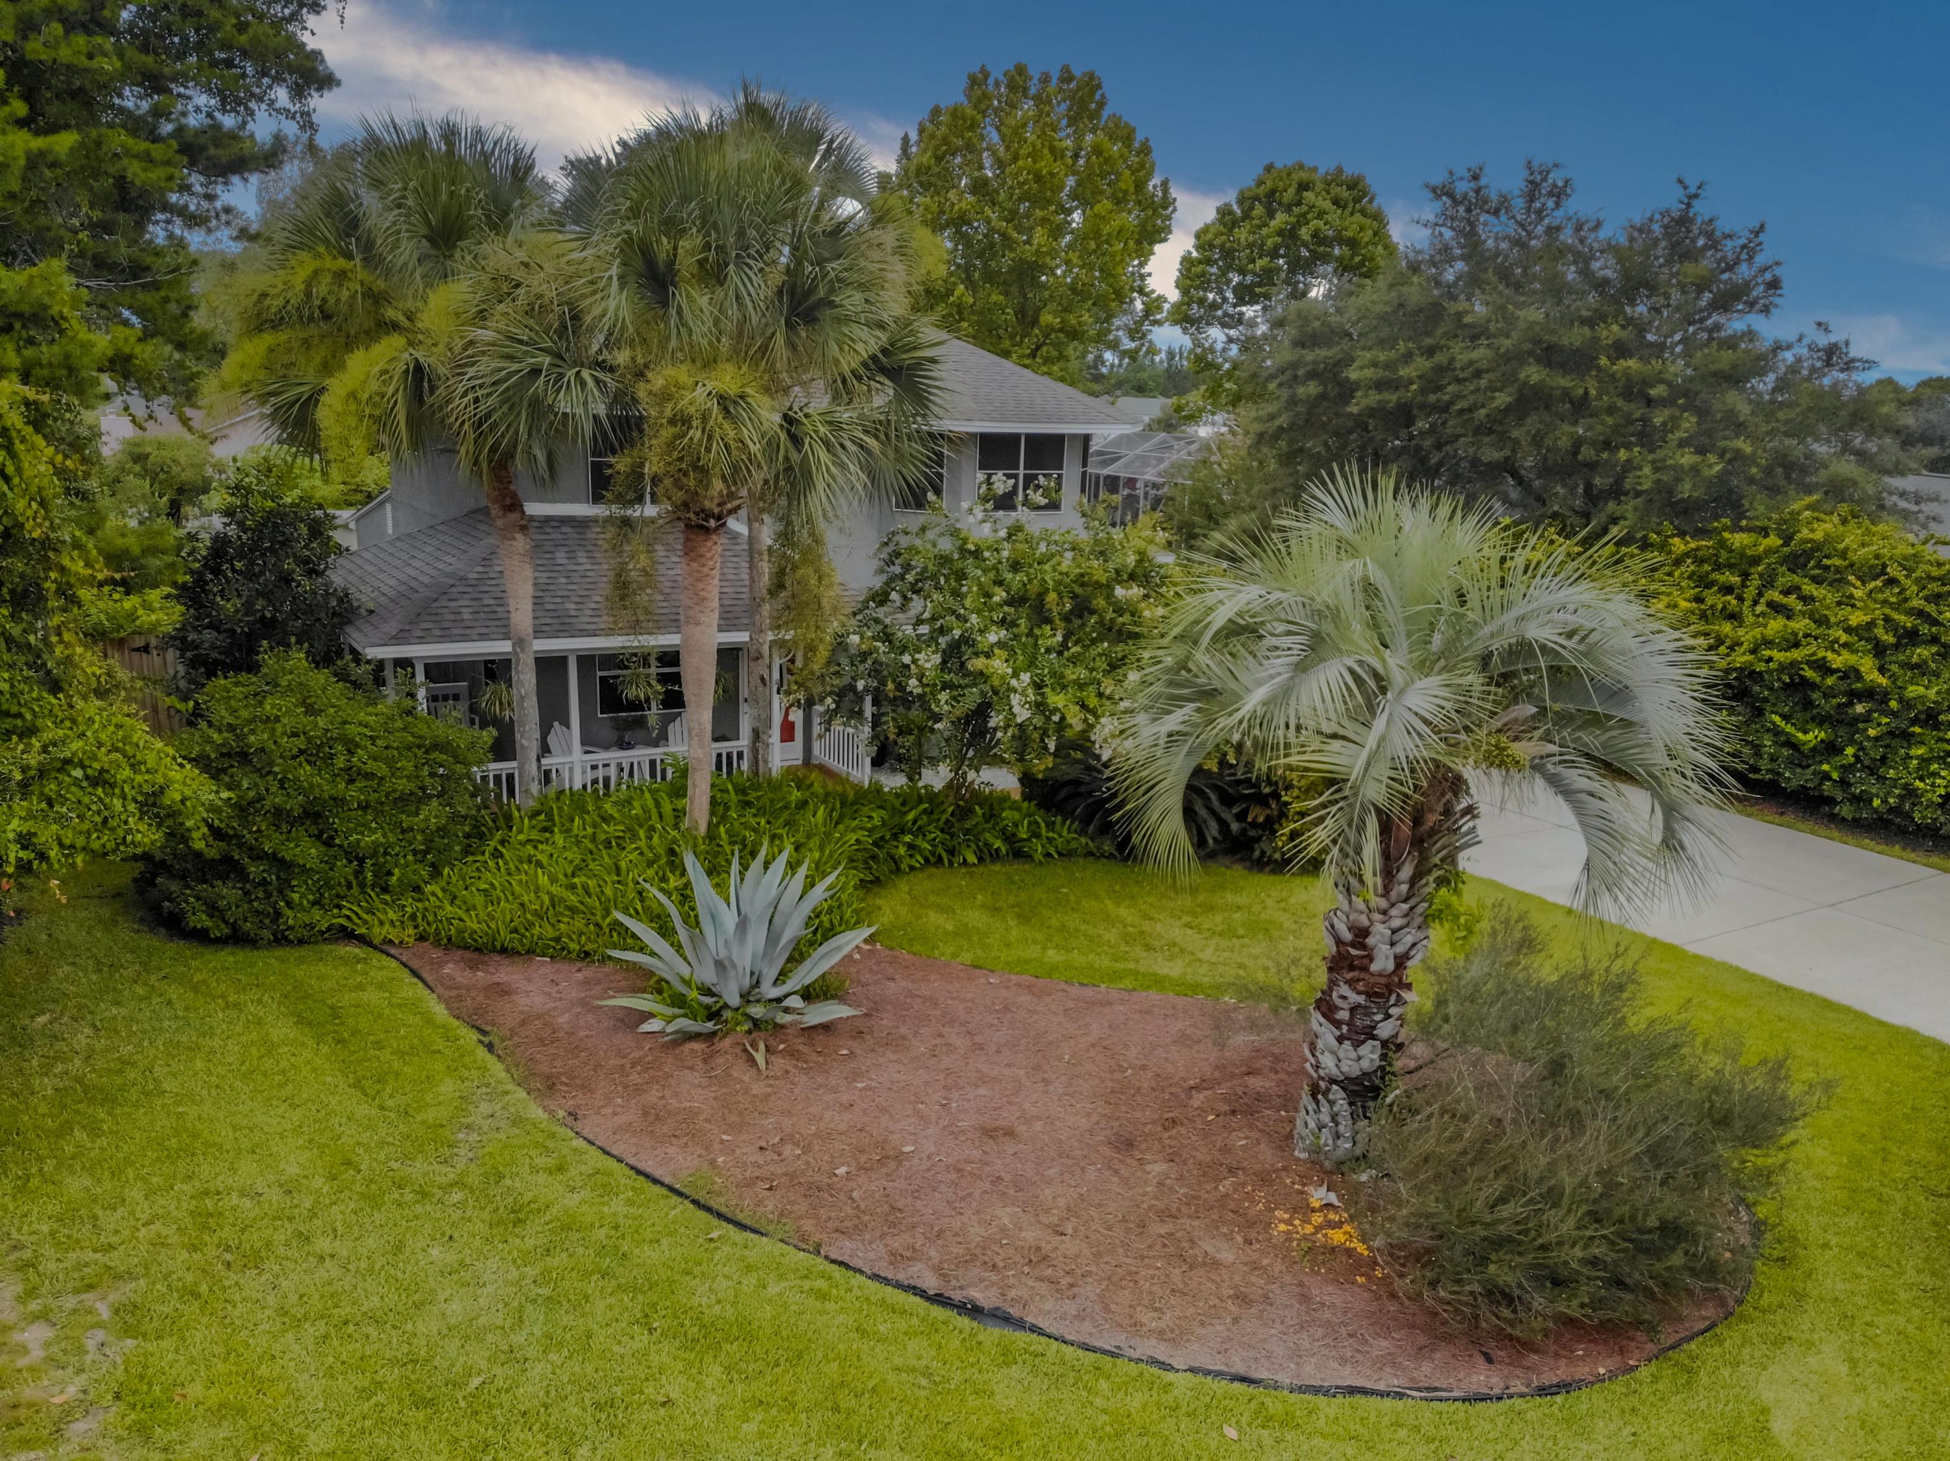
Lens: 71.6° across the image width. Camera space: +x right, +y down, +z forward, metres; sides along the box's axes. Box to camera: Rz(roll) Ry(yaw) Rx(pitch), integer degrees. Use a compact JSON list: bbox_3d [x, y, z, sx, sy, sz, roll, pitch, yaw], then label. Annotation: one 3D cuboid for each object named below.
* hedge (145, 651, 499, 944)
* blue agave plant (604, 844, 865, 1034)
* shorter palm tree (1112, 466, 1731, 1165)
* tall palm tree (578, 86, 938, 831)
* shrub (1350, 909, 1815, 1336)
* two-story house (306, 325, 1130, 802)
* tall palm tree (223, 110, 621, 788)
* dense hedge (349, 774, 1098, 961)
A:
[{"bbox_3d":[-7.386,0.586,15.367,3.700,2.920,3.120,2,14,0],"label":"hedge"},{"bbox_3d":[-2.343,1.999,13.362,2.580,1.480,2.440,2,14,0],"label":"blue agave plant"},{"bbox_3d":[3.389,0.731,10.793,4.780,5.560,4.580,2,14,0],"label":"shorter palm tree"},{"bbox_3d":[-2.680,-2.864,16.789,4.340,9.260,4.290,2,14,0],"label":"tall palm tree"},{"bbox_3d":[4.251,2.586,9.785,3.020,2.500,2.730,2,14,0],"label":"shrub"},{"bbox_3d":[-4.936,-3.727,23.661,12.290,7.510,10.720,-7,16,-31],"label":"two-story house"},{"bbox_3d":[-6.920,-2.987,17.097,4.920,9.070,4.680,2,14,0],"label":"tall palm tree"},{"bbox_3d":[-3.042,1.397,16.977,9.070,0.880,4.290,-7,16,-31],"label":"dense hedge"}]

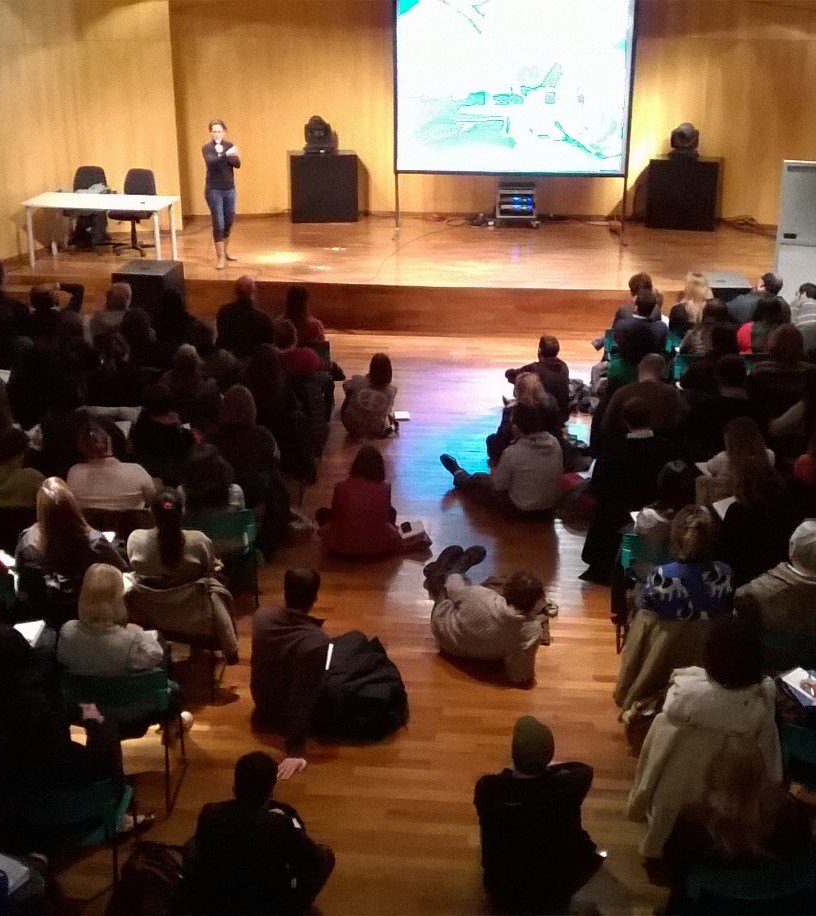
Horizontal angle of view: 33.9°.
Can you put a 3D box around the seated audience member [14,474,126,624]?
[{"bbox_3d":[-1.835,0.649,7.807,0.520,1.260,0.780,3,21,8],"label":"seated audience member"}]

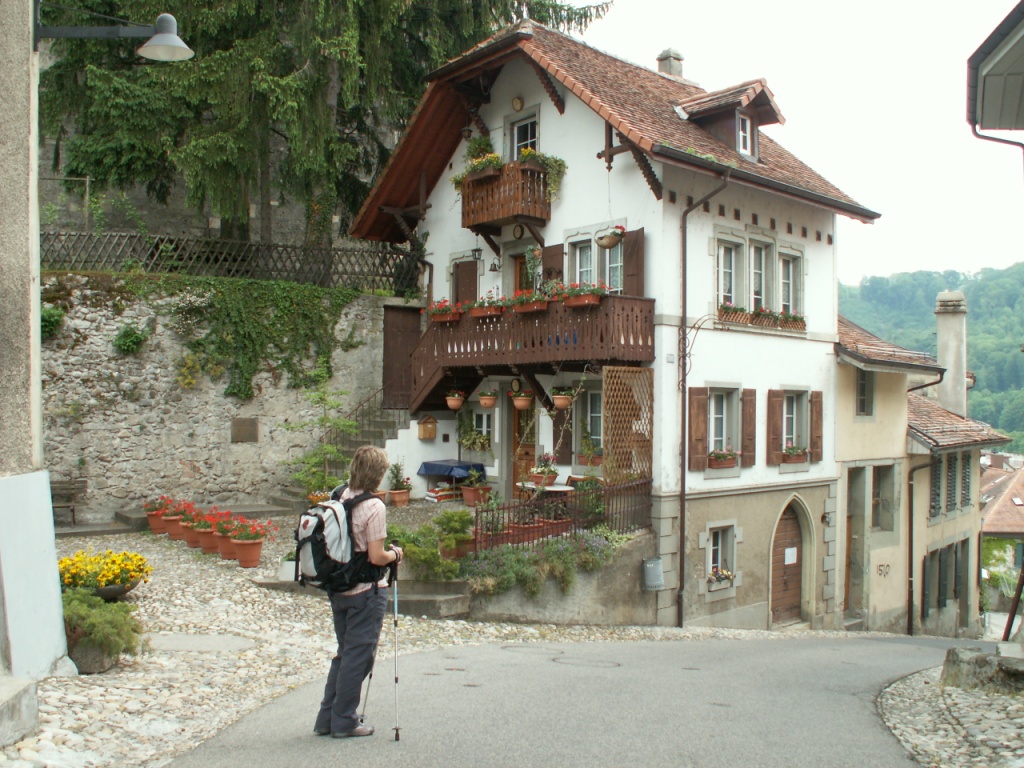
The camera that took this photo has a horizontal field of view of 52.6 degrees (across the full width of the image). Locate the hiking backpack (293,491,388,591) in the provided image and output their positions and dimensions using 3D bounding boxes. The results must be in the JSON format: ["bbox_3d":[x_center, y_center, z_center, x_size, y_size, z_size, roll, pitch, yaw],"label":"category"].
[{"bbox_3d":[-0.975,0.879,5.850,0.410,0.530,0.360,2,-1,-37],"label":"hiking backpack"}]

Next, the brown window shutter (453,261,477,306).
[{"bbox_3d":[-0.931,-1.738,20.668,0.060,1.380,0.660,1,-2,-39],"label":"brown window shutter"}]

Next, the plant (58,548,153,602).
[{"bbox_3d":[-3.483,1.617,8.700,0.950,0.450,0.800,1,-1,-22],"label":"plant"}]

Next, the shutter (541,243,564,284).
[{"bbox_3d":[0.752,-1.778,18.500,0.050,1.380,0.570,1,-2,-39],"label":"shutter"}]

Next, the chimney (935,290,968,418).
[{"bbox_3d":[12.324,-0.812,29.000,0.840,3.600,0.780,0,-1,28],"label":"chimney"}]

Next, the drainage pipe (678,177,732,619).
[{"bbox_3d":[3.084,0.286,16.637,0.989,7.300,0.140,-1,-2,44],"label":"drainage pipe"}]

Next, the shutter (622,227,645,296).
[{"bbox_3d":[1.982,-1.825,16.878,0.450,1.360,0.050,-1,-2,44],"label":"shutter"}]

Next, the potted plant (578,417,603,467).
[{"bbox_3d":[1.382,1.000,17.998,0.340,0.869,0.480,1,-2,-39],"label":"potted plant"}]

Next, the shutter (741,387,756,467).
[{"bbox_3d":[4.235,0.776,18.463,0.050,1.351,0.468,-1,-2,44],"label":"shutter"}]

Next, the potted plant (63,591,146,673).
[{"bbox_3d":[-2.716,1.616,6.800,0.590,0.550,0.550,1,-1,-22],"label":"potted plant"}]

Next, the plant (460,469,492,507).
[{"bbox_3d":[-0.619,1.810,18.388,0.440,0.683,0.440,1,-2,-39],"label":"plant"}]

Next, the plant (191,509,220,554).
[{"bbox_3d":[-3.552,1.704,12.150,0.400,0.545,0.400,0,-1,0],"label":"plant"}]

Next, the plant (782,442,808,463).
[{"bbox_3d":[5.209,1.270,19.195,0.220,0.370,0.820,0,-2,44],"label":"plant"}]

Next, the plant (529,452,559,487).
[{"bbox_3d":[0.456,1.239,15.000,0.430,0.470,0.380,0,-1,2],"label":"plant"}]

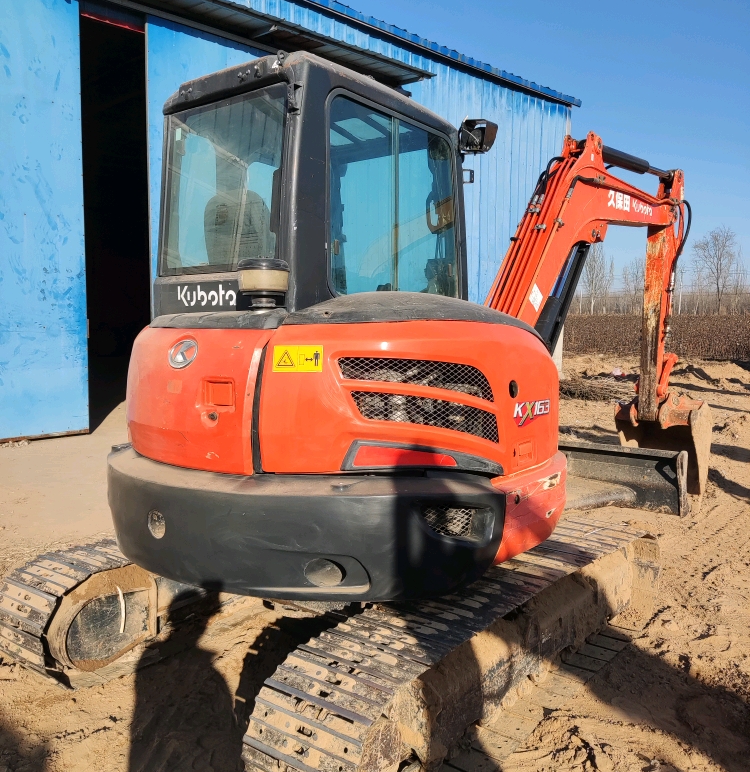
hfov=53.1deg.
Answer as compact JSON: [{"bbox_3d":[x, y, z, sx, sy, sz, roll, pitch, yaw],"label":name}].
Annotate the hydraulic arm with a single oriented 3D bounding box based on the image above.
[{"bbox_3d":[1.545,-0.314,4.999,0.610,2.560,2.920,4,6,38],"label":"hydraulic arm"}]

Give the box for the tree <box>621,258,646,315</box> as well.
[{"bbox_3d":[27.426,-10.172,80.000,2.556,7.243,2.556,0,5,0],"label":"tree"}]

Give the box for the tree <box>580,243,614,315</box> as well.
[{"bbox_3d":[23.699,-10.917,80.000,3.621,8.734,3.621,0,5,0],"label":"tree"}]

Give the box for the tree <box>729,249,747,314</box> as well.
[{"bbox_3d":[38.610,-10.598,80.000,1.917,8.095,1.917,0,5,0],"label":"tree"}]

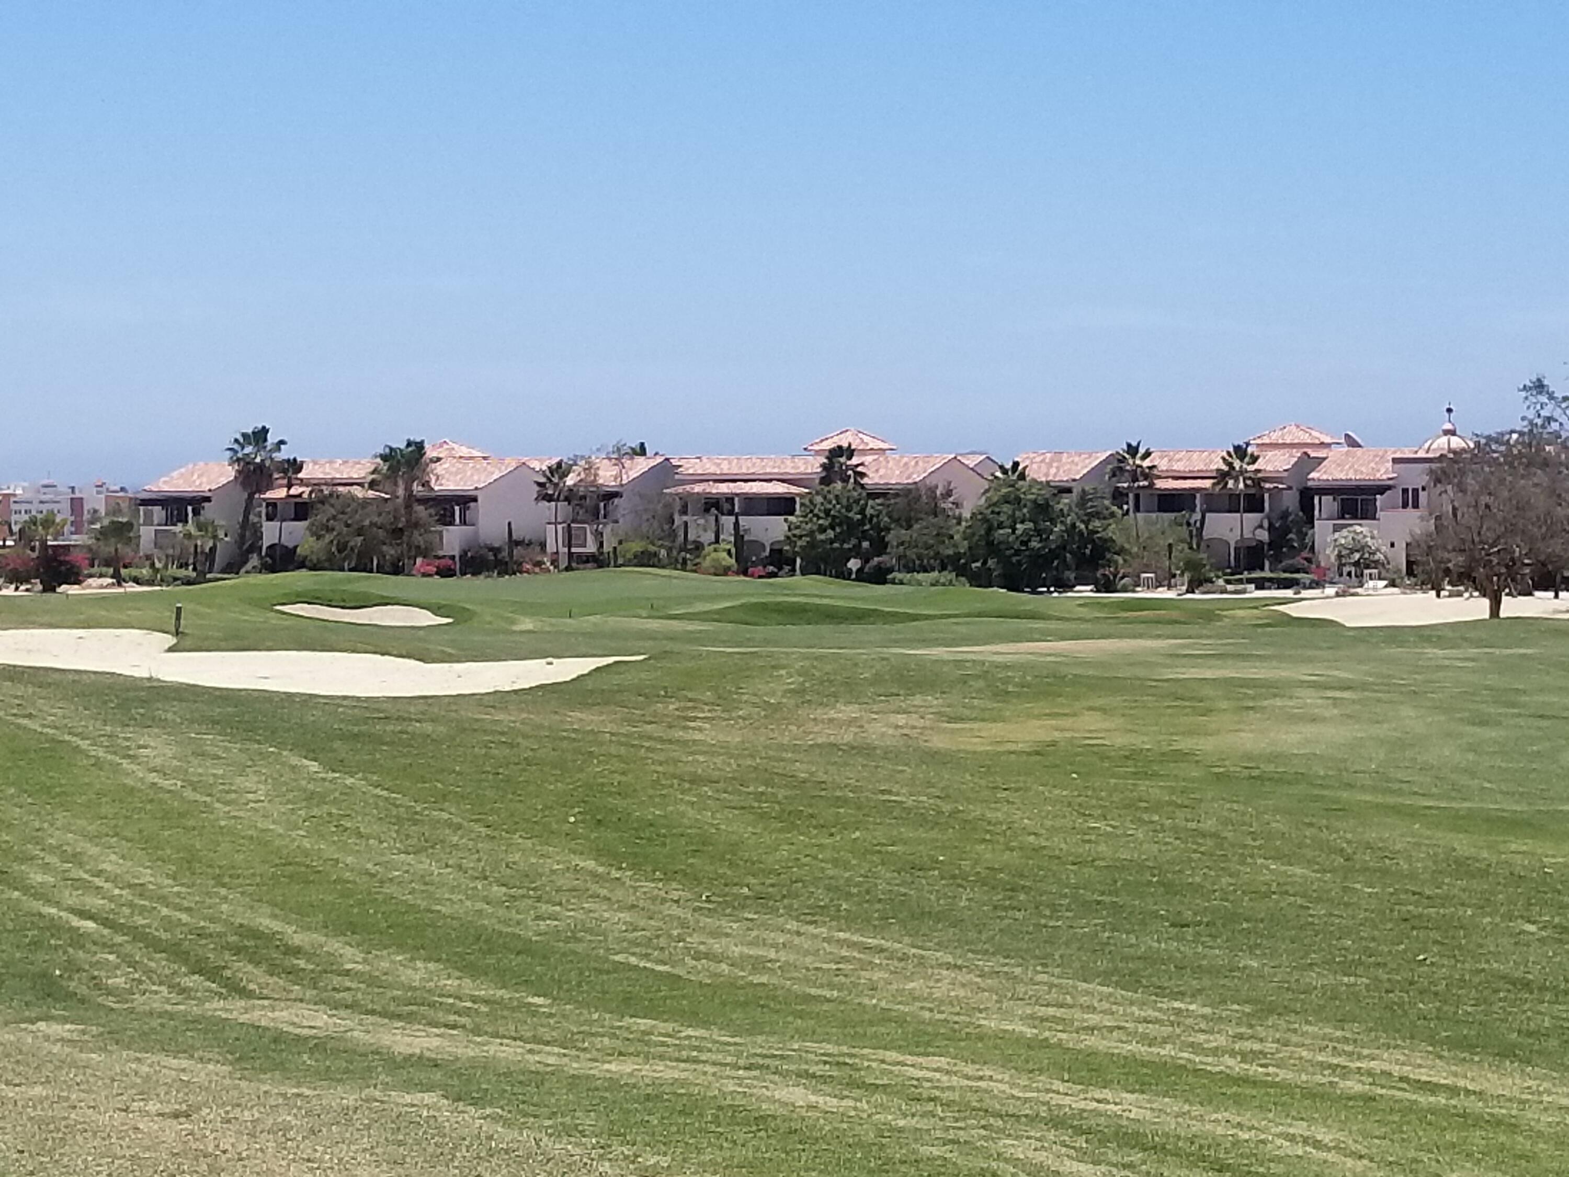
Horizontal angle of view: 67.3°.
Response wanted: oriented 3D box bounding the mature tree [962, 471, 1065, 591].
[{"bbox_3d":[13.616,-3.313,70.000,5.800,7.100,5.600,0,1,0],"label":"mature tree"}]

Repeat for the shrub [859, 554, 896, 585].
[{"bbox_3d":[5.497,-1.129,70.000,2.150,2.000,2.000,0,1,0],"label":"shrub"}]

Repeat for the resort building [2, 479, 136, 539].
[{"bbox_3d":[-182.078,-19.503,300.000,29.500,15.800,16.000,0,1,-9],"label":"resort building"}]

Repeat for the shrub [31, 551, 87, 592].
[{"bbox_3d":[-41.837,-0.990,68.000,3.150,2.300,2.800,0,1,0],"label":"shrub"}]

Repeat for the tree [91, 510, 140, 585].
[{"bbox_3d":[-40.359,-2.437,71.000,2.850,4.450,2.800,0,1,0],"label":"tree"}]

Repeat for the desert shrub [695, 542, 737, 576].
[{"bbox_3d":[-4.485,-1.842,77.000,2.600,2.300,2.400,0,1,0],"label":"desert shrub"}]

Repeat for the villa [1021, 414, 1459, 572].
[{"bbox_3d":[33.748,-6.927,90.000,31.500,11.400,14.000,0,1,6],"label":"villa"}]

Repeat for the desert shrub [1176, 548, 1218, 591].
[{"bbox_3d":[24.187,-1.077,69.000,2.300,2.600,2.200,0,1,0],"label":"desert shrub"}]

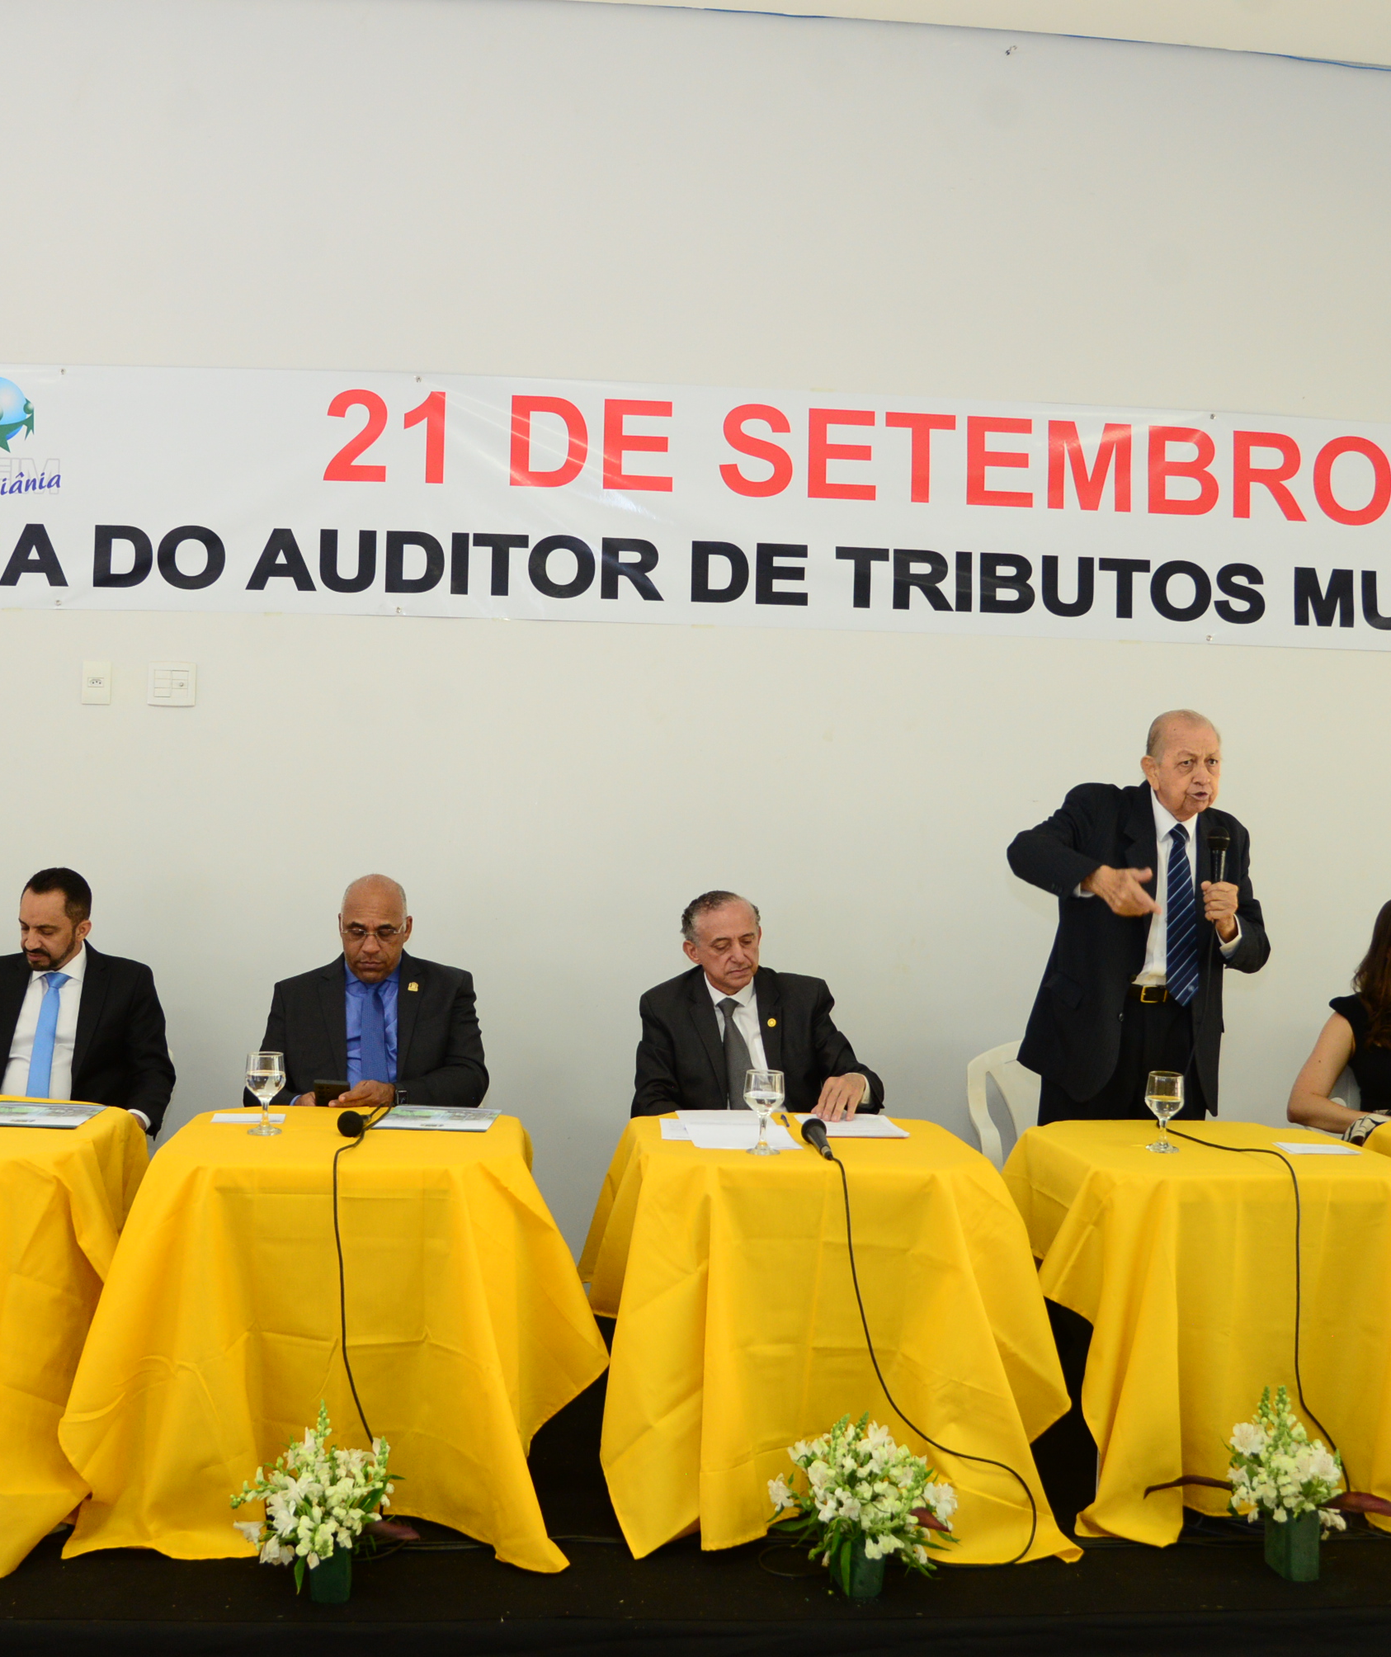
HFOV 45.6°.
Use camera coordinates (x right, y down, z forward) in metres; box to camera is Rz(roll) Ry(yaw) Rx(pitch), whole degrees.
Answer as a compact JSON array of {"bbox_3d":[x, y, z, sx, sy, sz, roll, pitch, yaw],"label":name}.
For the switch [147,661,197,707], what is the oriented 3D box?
[{"bbox_3d":[-1.446,-0.398,4.572,0.126,0.122,0.012,2,-2,-4],"label":"switch"}]

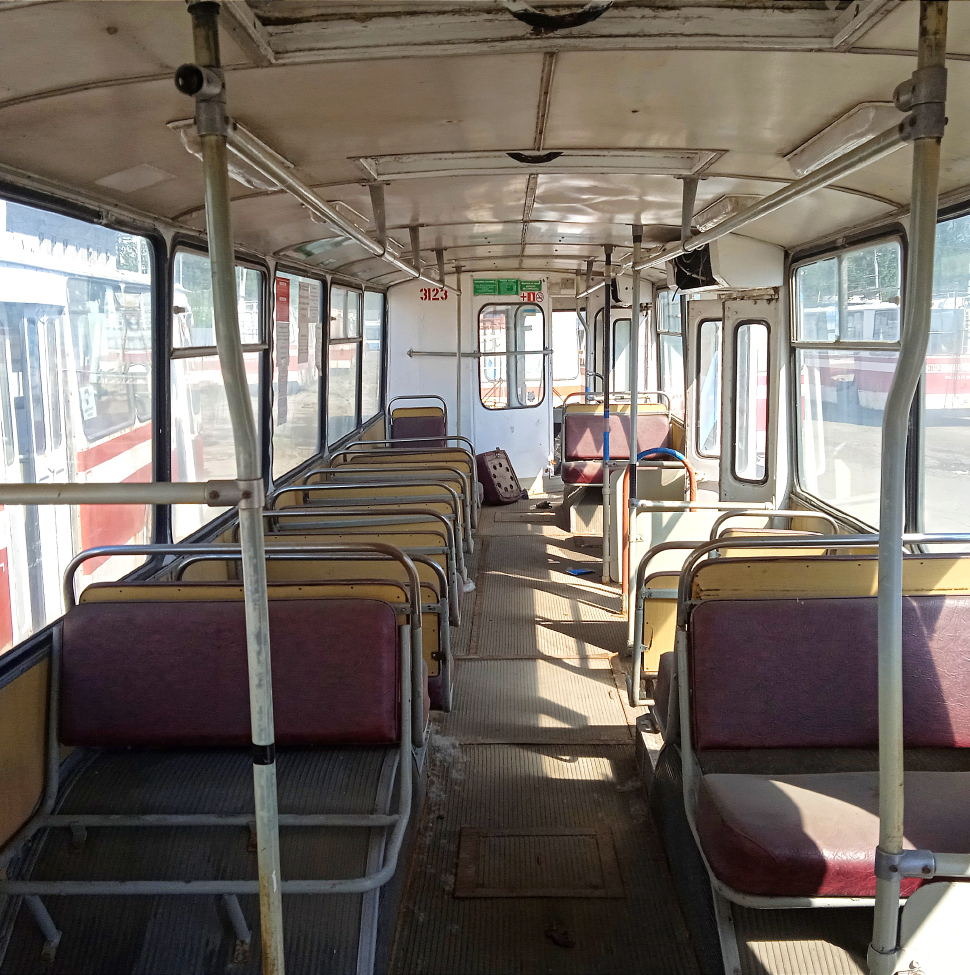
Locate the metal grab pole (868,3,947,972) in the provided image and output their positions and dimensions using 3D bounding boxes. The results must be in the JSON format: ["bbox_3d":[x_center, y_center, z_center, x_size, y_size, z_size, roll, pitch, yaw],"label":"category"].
[{"bbox_3d":[0.570,0.251,1.471,0.070,1.830,0.050,0,9,1],"label":"metal grab pole"}]

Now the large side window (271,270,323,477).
[{"bbox_3d":[-0.975,-0.631,5.625,0.040,1.040,1.370,2,9,1],"label":"large side window"}]

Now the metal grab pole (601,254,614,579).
[{"bbox_3d":[0.698,-0.402,5.992,0.045,1.920,0.045,0,9,1],"label":"metal grab pole"}]

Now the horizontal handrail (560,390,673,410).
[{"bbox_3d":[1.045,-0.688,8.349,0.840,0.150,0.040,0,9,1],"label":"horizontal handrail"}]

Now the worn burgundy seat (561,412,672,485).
[{"bbox_3d":[1.028,-0.297,8.176,0.860,0.510,0.520,0,9,1],"label":"worn burgundy seat"}]

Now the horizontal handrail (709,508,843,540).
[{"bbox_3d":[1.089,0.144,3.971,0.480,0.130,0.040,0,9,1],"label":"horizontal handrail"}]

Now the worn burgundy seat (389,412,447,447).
[{"bbox_3d":[-0.532,-0.301,8.386,0.460,0.510,0.520,0,9,1],"label":"worn burgundy seat"}]

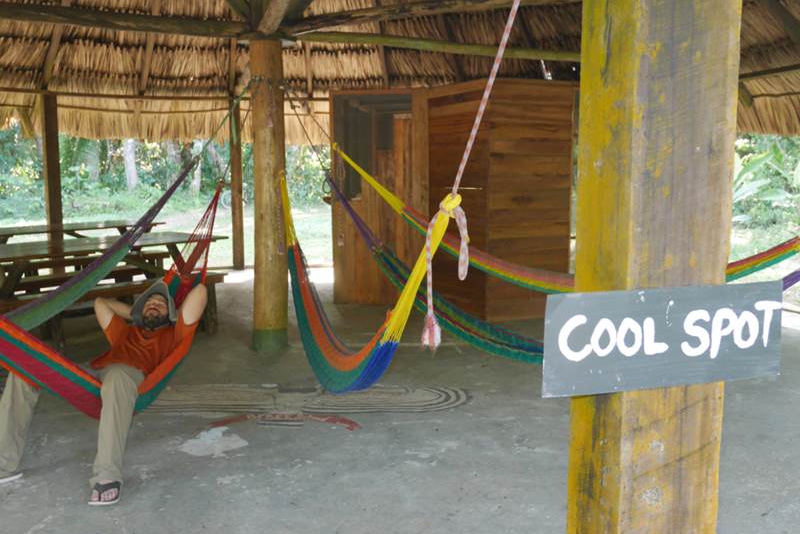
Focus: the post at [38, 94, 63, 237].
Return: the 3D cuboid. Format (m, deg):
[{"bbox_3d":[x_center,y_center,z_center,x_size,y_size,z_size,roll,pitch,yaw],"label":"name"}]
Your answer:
[{"bbox_3d":[-4.944,-1.221,11.211,0.180,2.446,0.180,-5,8,-38],"label":"post"}]

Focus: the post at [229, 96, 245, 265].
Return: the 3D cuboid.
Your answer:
[{"bbox_3d":[-2.514,-1.253,12.038,0.160,2.566,0.160,-2,7,-14],"label":"post"}]

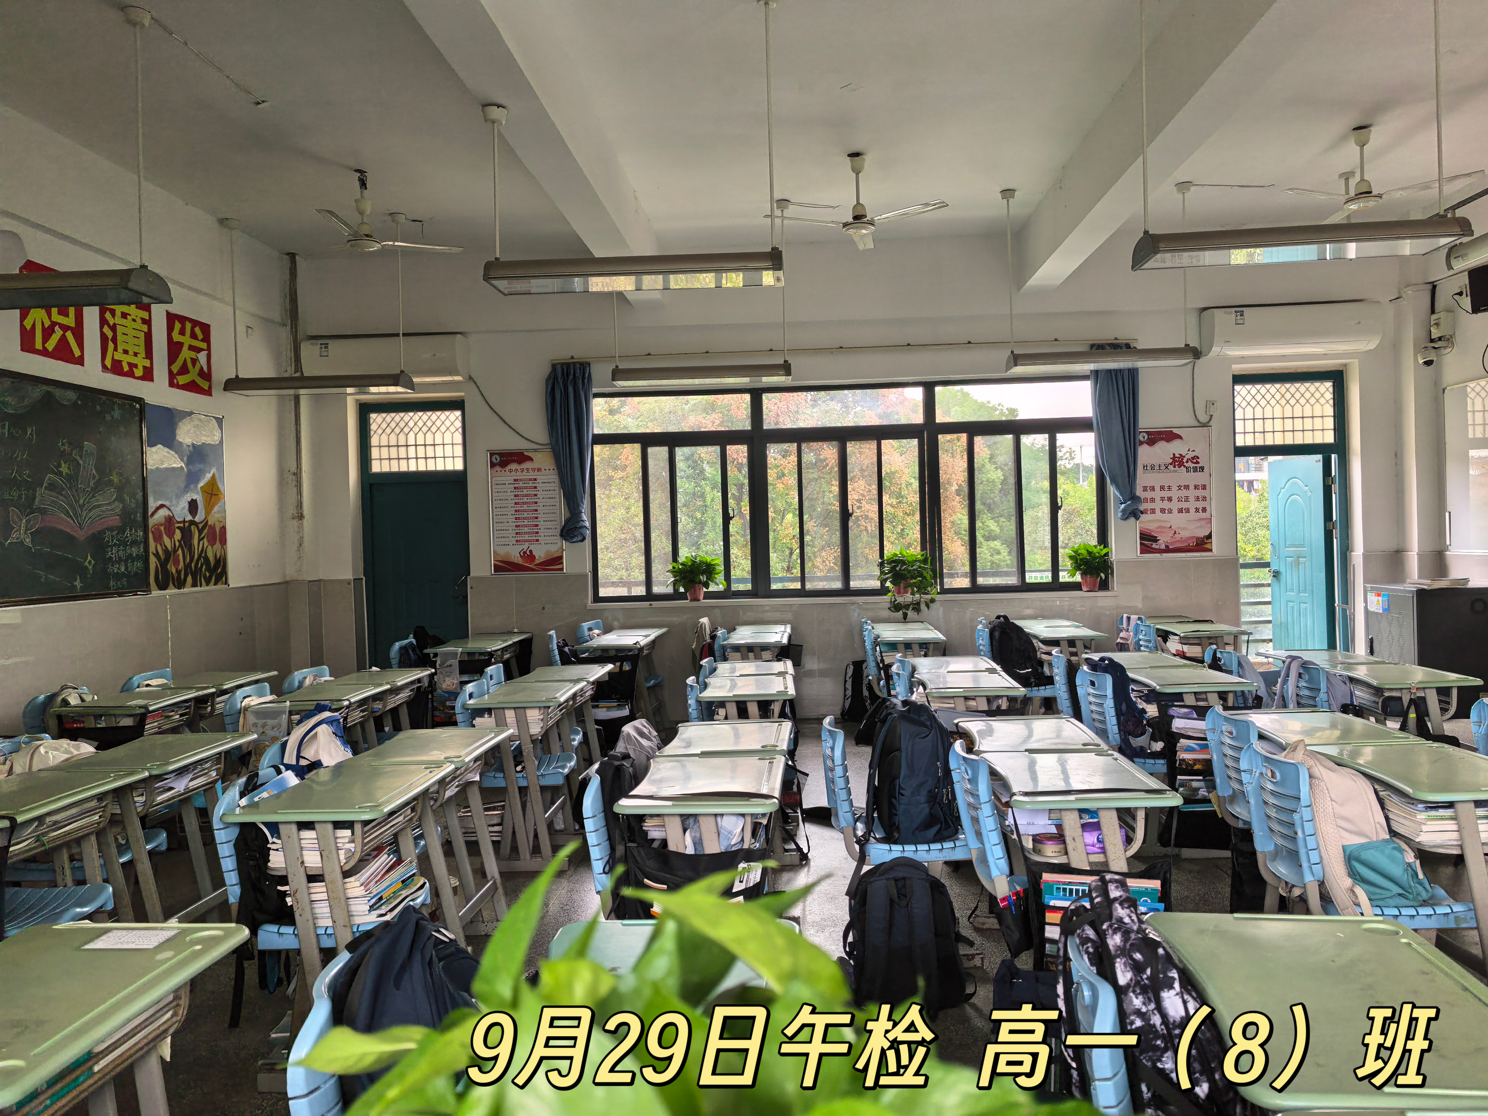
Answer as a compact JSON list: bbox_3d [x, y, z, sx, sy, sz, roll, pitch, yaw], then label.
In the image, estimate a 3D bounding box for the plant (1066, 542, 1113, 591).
[{"bbox_3d":[2.686,0.068,8.031,0.370,0.380,0.360,-2,1,3],"label":"plant"}]

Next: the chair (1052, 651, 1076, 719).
[{"bbox_3d":[1.833,0.880,5.224,0.460,0.810,0.410,-2,1,4],"label":"chair"}]

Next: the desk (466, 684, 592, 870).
[{"bbox_3d":[-1.005,1.003,4.792,0.440,0.745,0.600,-2,1,4],"label":"desk"}]

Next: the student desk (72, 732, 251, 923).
[{"bbox_3d":[-2.081,1.064,3.620,0.445,0.763,0.610,-2,1,3],"label":"student desk"}]

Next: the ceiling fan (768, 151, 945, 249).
[{"bbox_3d":[0.684,-2.167,6.212,1.130,0.480,1.060,-2,1,4],"label":"ceiling fan"}]

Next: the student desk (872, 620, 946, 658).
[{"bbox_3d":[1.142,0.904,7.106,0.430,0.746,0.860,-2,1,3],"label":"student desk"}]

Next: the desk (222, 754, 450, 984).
[{"bbox_3d":[-1.119,1.035,2.986,0.440,0.745,0.600,-2,1,4],"label":"desk"}]

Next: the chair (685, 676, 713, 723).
[{"bbox_3d":[-0.014,0.941,4.666,0.460,0.810,0.410,-2,1,-4],"label":"chair"}]

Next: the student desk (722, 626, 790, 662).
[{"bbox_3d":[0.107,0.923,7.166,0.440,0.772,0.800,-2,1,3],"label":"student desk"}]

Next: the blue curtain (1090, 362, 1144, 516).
[{"bbox_3d":[2.861,-0.945,7.900,0.390,1.360,0.160,-2,1,3],"label":"blue curtain"}]

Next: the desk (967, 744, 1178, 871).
[{"bbox_3d":[0.937,0.990,2.947,0.430,0.746,0.600,-2,1,3],"label":"desk"}]

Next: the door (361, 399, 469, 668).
[{"bbox_3d":[-2.658,0.047,8.459,0.920,2.635,0.090,-2,1,4],"label":"door"}]

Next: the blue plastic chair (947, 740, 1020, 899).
[{"bbox_3d":[0.885,0.955,3.018,0.490,0.790,0.410,-2,1,4],"label":"blue plastic chair"}]

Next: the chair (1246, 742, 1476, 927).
[{"bbox_3d":[1.656,0.921,2.811,0.460,0.810,0.410,-2,1,4],"label":"chair"}]

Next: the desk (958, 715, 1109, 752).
[{"bbox_3d":[0.978,0.977,3.547,0.430,0.746,0.600,-2,1,3],"label":"desk"}]

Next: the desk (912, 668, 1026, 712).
[{"bbox_3d":[1.048,0.944,4.781,0.440,0.745,0.600,-2,1,4],"label":"desk"}]

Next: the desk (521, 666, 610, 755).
[{"bbox_3d":[-0.941,0.983,5.394,0.425,0.757,0.600,-2,1,4],"label":"desk"}]

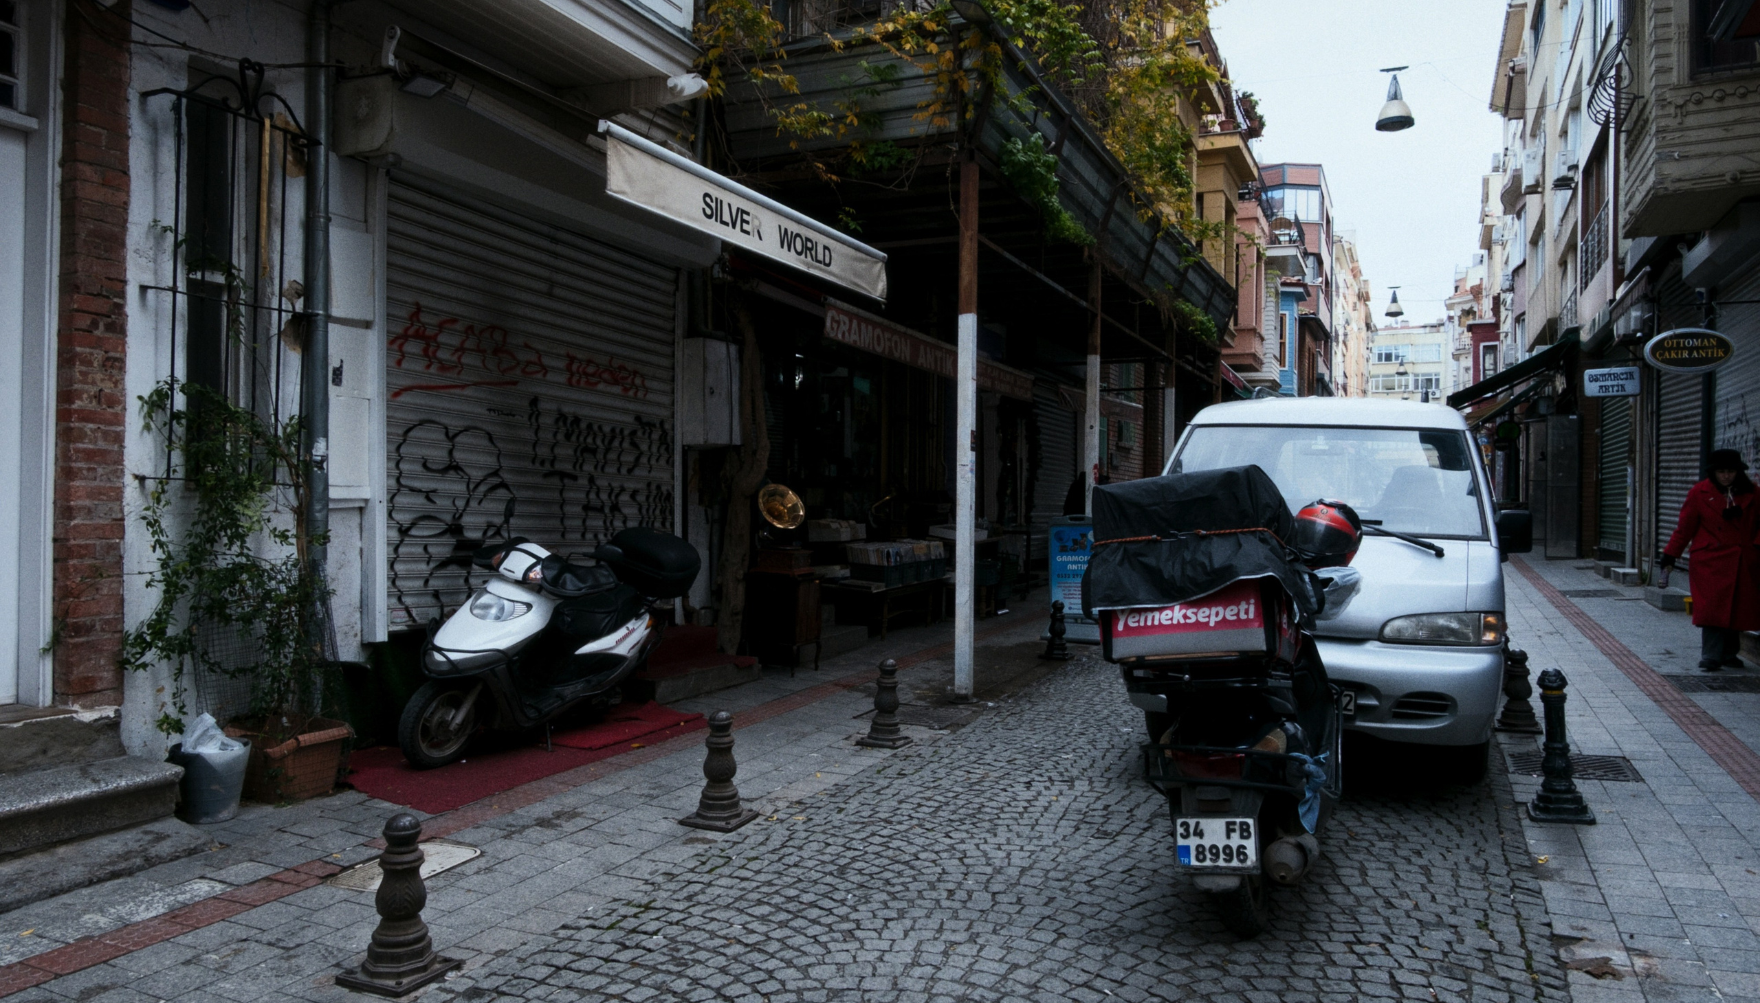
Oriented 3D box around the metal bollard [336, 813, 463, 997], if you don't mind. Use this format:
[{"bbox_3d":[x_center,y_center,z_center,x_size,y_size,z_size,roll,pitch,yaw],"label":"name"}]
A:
[{"bbox_3d":[-1.420,1.161,3.476,0.250,0.465,0.250,1,0,24],"label":"metal bollard"}]

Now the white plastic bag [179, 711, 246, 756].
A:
[{"bbox_3d":[-2.870,1.007,5.050,0.240,0.210,0.240,1,0,24],"label":"white plastic bag"}]

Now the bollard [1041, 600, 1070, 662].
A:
[{"bbox_3d":[1.517,1.099,10.094,0.250,0.465,0.250,1,0,24],"label":"bollard"}]

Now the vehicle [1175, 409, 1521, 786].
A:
[{"bbox_3d":[2.855,0.383,7.487,1.760,1.970,4.700,1,1,24],"label":"vehicle"}]

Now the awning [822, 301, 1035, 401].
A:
[{"bbox_3d":[0.766,-1.611,13.469,0.350,0.360,6.567,1,0,24],"label":"awning"}]

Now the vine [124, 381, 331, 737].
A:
[{"bbox_3d":[-3.035,0.269,5.457,0.420,1.620,1.020,1,0,24],"label":"vine"}]

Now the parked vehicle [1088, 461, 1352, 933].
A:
[{"bbox_3d":[1.388,0.652,4.358,0.760,1.490,1.880,-3,-2,26],"label":"parked vehicle"}]

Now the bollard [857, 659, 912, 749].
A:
[{"bbox_3d":[0.023,1.130,6.738,0.250,0.465,0.250,1,0,24],"label":"bollard"}]

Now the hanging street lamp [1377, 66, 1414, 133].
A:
[{"bbox_3d":[6.671,-5.213,15.200,0.450,0.830,0.450,1,0,24],"label":"hanging street lamp"}]

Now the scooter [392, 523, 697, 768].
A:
[{"bbox_3d":[-1.877,0.775,6.556,0.720,1.130,1.920,5,2,28],"label":"scooter"}]

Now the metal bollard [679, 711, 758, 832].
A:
[{"bbox_3d":[-0.706,1.145,5.153,0.250,0.465,0.250,1,0,24],"label":"metal bollard"}]

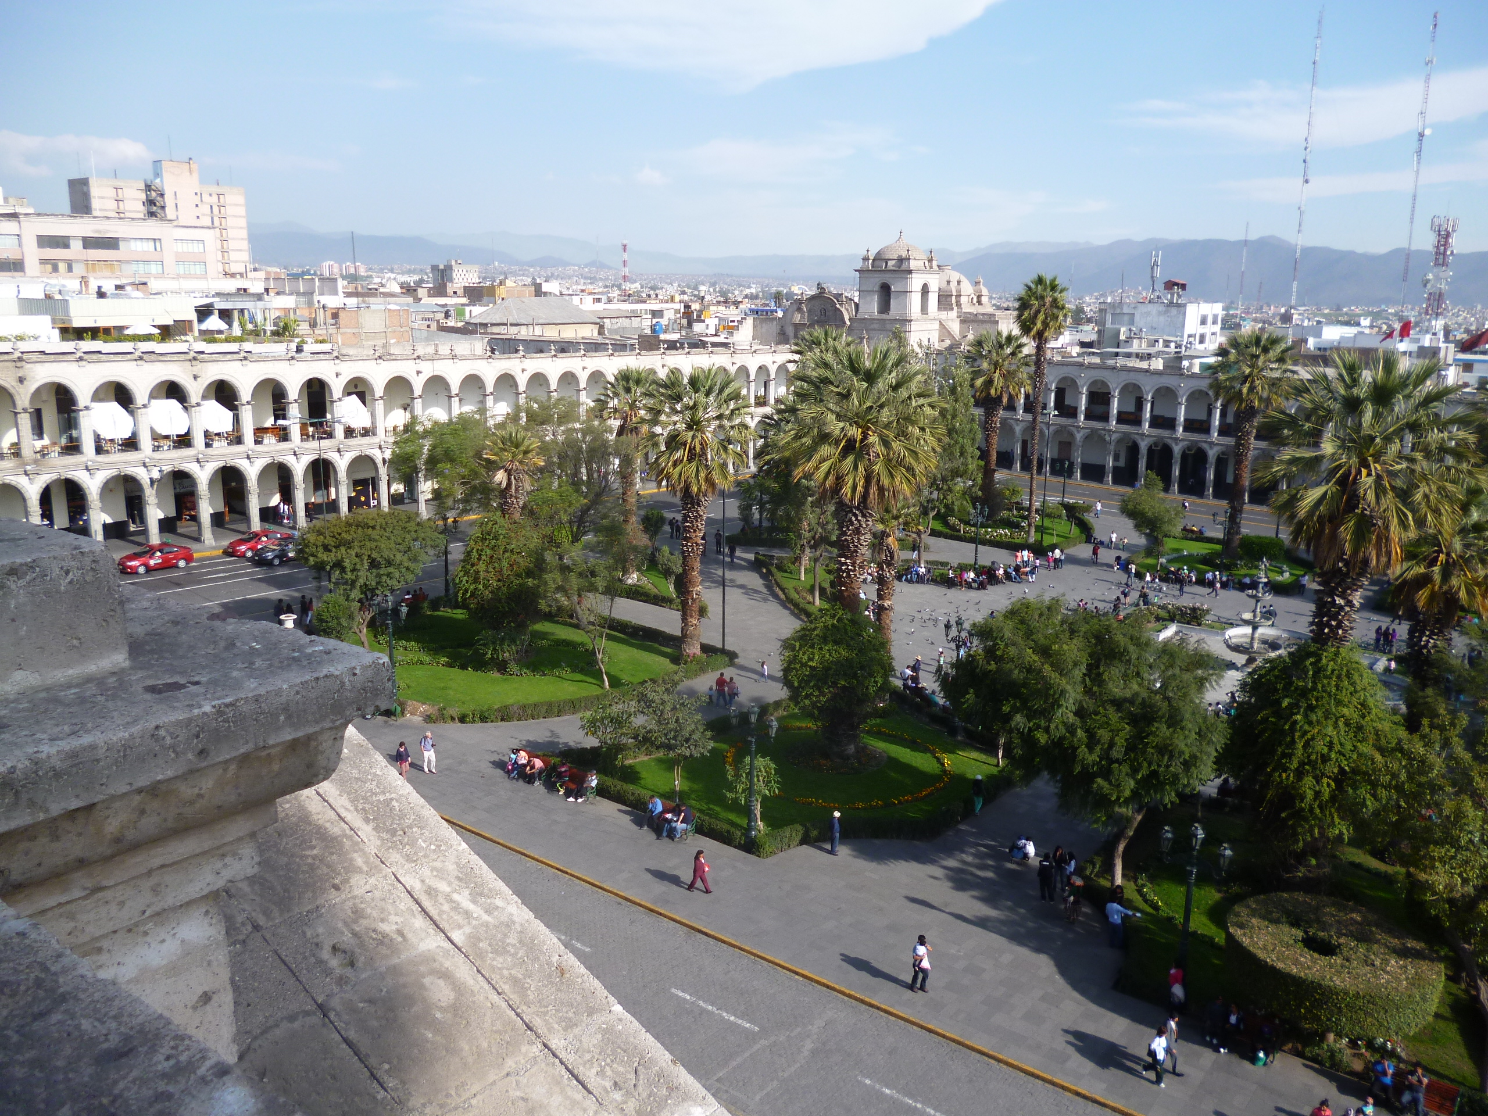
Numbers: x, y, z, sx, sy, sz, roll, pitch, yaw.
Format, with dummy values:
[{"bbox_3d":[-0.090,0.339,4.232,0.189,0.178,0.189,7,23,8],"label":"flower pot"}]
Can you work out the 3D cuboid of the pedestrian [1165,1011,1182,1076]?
[{"bbox_3d":[10.724,12.004,29.858,0.680,1.700,0.500,8,14,33],"label":"pedestrian"}]

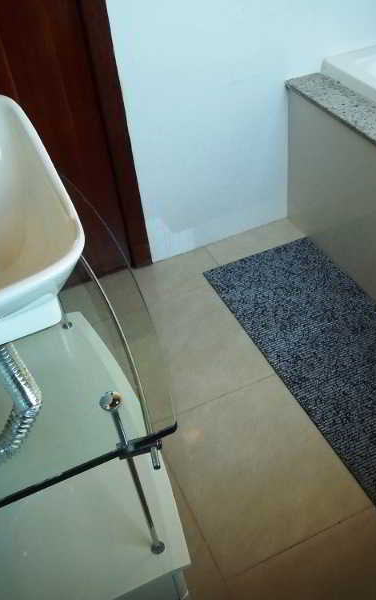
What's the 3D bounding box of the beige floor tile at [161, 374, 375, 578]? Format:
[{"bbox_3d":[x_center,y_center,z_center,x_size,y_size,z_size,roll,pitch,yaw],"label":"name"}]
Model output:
[{"bbox_3d":[0.200,0.408,1.431,0.455,0.010,0.452,-20,43,-13],"label":"beige floor tile"}]

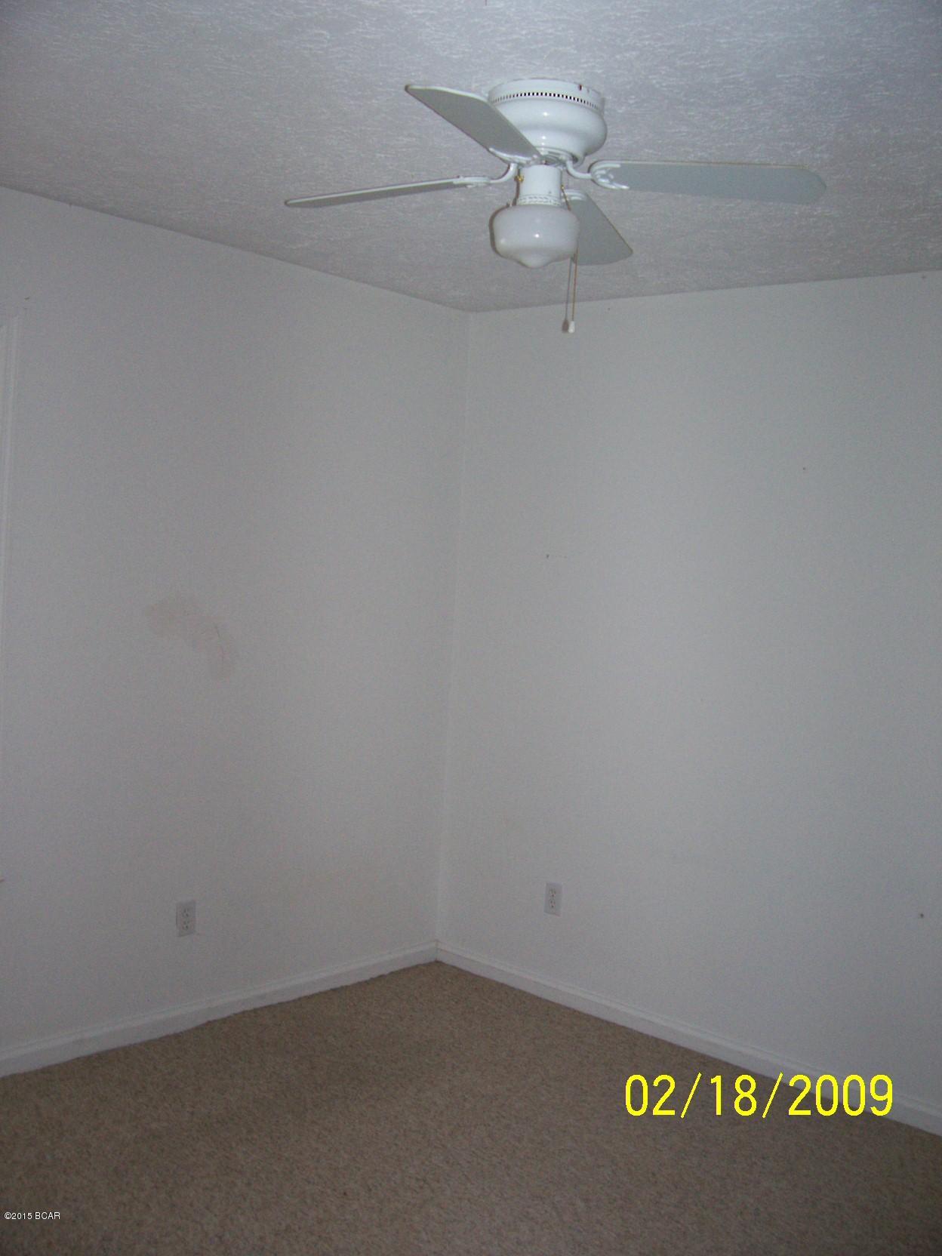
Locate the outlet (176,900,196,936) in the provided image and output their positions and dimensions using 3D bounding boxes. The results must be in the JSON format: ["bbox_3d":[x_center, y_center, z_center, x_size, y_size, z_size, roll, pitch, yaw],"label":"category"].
[{"bbox_3d":[-0.901,0.923,3.914,0.010,0.114,0.071,7,5,43],"label":"outlet"}]

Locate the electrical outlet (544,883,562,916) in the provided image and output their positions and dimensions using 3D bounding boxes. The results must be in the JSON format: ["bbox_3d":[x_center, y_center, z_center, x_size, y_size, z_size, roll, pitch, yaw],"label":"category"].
[{"bbox_3d":[0.292,0.968,4.393,0.071,0.114,0.010,6,5,39],"label":"electrical outlet"}]

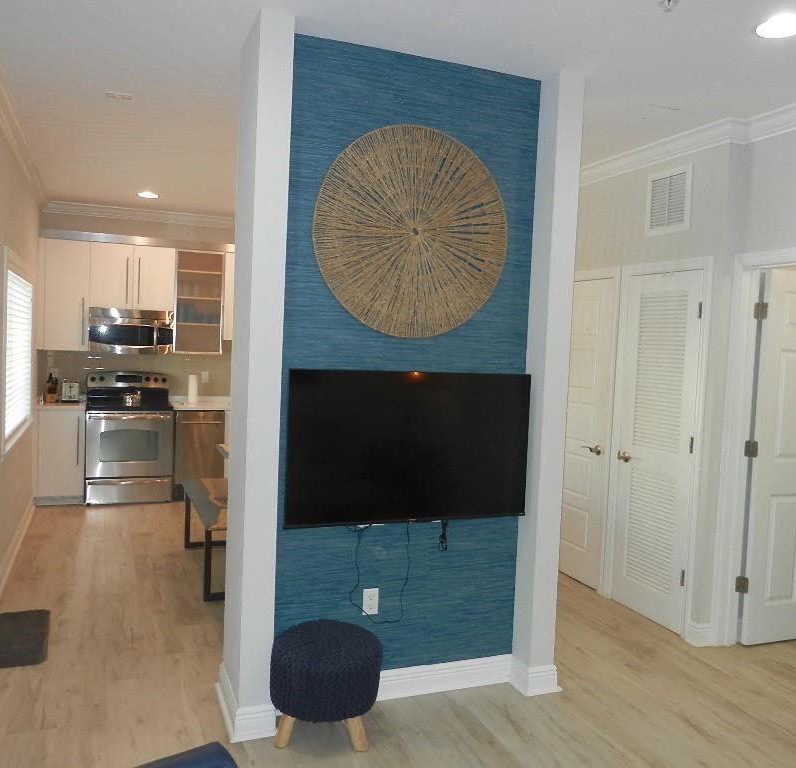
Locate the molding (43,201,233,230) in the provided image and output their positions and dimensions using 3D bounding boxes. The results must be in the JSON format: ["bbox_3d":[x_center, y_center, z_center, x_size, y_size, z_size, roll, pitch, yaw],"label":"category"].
[{"bbox_3d":[-2.493,-1.661,7.278,1.820,0.110,0.090,1,4,-22],"label":"molding"}]

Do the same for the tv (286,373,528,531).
[{"bbox_3d":[0.065,0.272,3.193,1.120,0.650,0.060,1,4,-22],"label":"tv"}]

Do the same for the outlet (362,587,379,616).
[{"bbox_3d":[-0.118,0.950,3.224,0.072,0.116,0.010,1,3,-21],"label":"outlet"}]

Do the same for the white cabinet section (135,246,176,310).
[{"bbox_3d":[-2.390,-1.016,7.227,0.375,0.604,0.340,1,3,-22],"label":"white cabinet section"}]

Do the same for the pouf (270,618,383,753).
[{"bbox_3d":[-0.281,1.180,2.882,0.430,0.460,0.430,1,3,-21],"label":"pouf"}]

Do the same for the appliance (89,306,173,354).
[{"bbox_3d":[-2.554,-0.505,7.101,0.755,0.410,0.400,1,4,-22],"label":"appliance"}]

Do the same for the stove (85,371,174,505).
[{"bbox_3d":[-2.537,0.493,7.008,0.757,1.190,0.690,1,4,-22],"label":"stove"}]

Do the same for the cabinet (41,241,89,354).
[{"bbox_3d":[-3.094,-0.811,6.899,0.410,1.000,0.350,1,4,-22],"label":"cabinet"}]

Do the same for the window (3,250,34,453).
[{"bbox_3d":[-2.730,-0.267,5.315,0.080,1.250,1.950,1,4,-22],"label":"window"}]

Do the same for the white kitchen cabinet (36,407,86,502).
[{"bbox_3d":[-3.087,0.629,6.823,0.395,0.890,0.600,1,3,-21],"label":"white kitchen cabinet"}]

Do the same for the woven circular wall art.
[{"bbox_3d":[0.072,-0.644,3.159,0.900,0.900,0.030,1,4,-22],"label":"woven circular wall art"}]

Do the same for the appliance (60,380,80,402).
[{"bbox_3d":[-3.011,0.071,6.812,0.155,0.190,0.270,1,3,-21],"label":"appliance"}]

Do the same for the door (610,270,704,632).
[{"bbox_3d":[1.532,0.381,4.369,0.045,2.035,0.615,1,4,-22],"label":"door"}]

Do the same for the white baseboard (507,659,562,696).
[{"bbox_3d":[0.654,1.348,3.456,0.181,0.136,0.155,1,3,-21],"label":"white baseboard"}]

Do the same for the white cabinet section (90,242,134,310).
[{"bbox_3d":[-2.739,-1.022,7.088,0.377,0.606,0.340,1,3,-22],"label":"white cabinet section"}]

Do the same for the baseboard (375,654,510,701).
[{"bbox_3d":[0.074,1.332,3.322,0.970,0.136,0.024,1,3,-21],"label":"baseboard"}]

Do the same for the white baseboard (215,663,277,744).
[{"bbox_3d":[-0.655,1.312,3.138,0.179,0.136,0.513,1,3,-21],"label":"white baseboard"}]

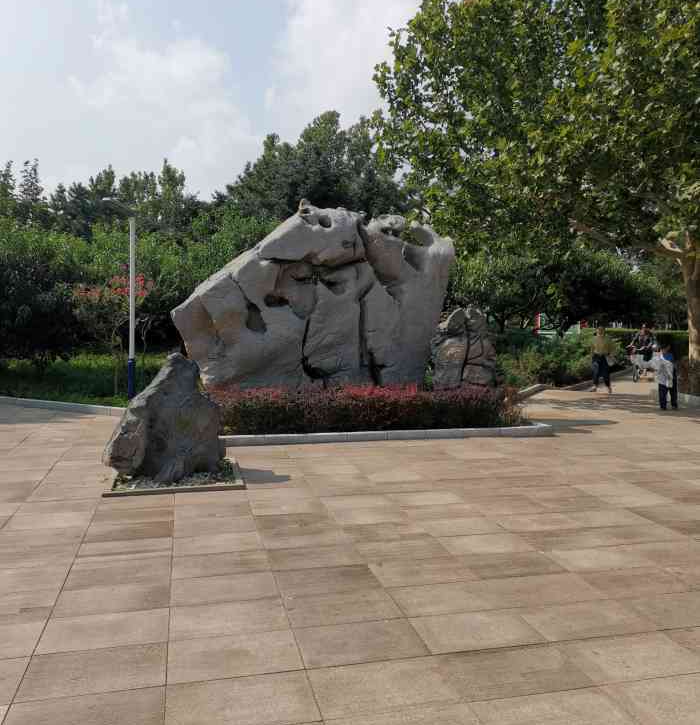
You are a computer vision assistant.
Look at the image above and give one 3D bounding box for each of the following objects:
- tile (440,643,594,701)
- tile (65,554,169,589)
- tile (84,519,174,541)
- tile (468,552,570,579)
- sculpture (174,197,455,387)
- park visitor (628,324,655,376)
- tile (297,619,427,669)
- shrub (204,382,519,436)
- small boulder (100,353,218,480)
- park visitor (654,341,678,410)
[{"bbox_3d":[0.739,1.427,3.205,0.607,0.040,0.406,0,4,-13],"label":"tile"},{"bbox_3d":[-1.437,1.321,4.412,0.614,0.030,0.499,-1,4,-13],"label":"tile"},{"bbox_3d":[-1.619,1.262,5.165,0.607,0.040,0.406,0,4,-13],"label":"tile"},{"bbox_3d":[1.050,1.332,4.539,0.607,0.040,0.406,0,4,-13],"label":"tile"},{"bbox_3d":[-0.528,-0.781,10.433,4.150,3.100,1.300,-1,4,-13],"label":"sculpture"},{"bbox_3d":[7.320,-0.301,17.600,0.580,1.340,0.600,4,5,38],"label":"park visitor"},{"bbox_3d":[0.051,1.363,3.377,0.600,0.050,0.400,-1,4,-13],"label":"tile"},{"bbox_3d":[0.157,0.584,9.952,4.267,0.600,1.250,-1,4,-13],"label":"shrub"},{"bbox_3d":[-1.871,0.494,6.987,1.151,1.183,0.837,-1,4,-13],"label":"small boulder"},{"bbox_3d":[5.464,0.250,12.100,0.290,1.130,0.370,-3,5,-37],"label":"park visitor"}]

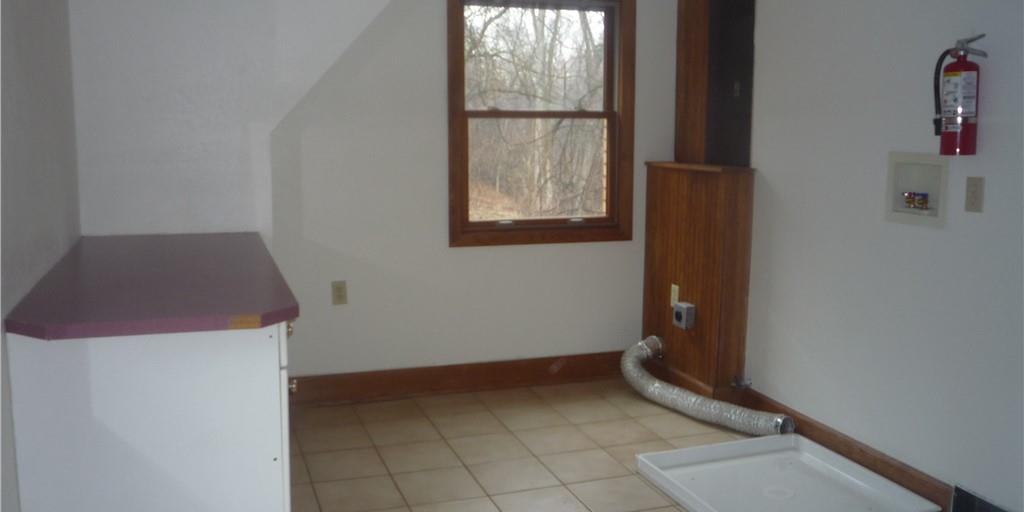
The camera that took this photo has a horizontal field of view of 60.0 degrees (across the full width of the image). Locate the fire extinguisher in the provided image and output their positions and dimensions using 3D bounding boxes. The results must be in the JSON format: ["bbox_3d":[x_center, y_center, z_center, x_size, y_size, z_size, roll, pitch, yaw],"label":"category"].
[{"bbox_3d":[1.457,-0.519,2.883,0.120,0.389,0.192,-3,9,-19],"label":"fire extinguisher"}]

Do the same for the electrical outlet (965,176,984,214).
[{"bbox_3d":[1.525,-0.202,2.931,0.010,0.117,0.072,-3,9,-19],"label":"electrical outlet"}]

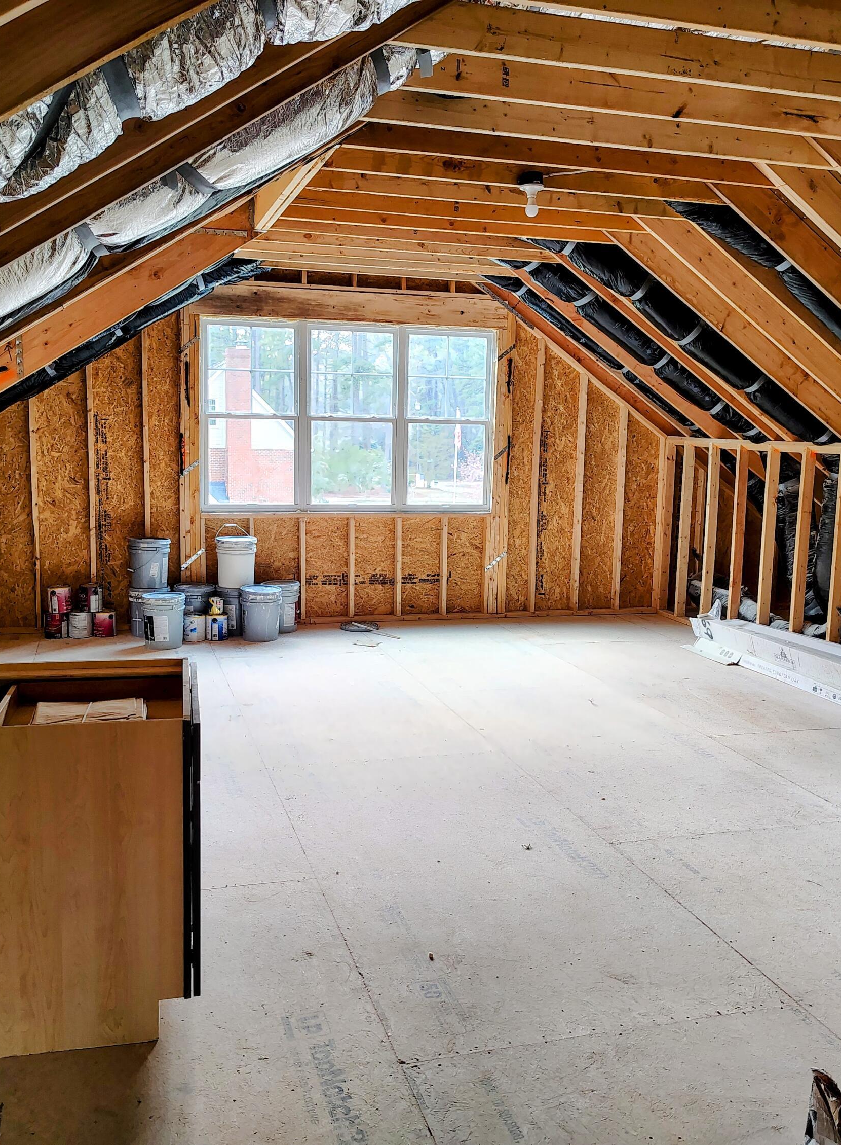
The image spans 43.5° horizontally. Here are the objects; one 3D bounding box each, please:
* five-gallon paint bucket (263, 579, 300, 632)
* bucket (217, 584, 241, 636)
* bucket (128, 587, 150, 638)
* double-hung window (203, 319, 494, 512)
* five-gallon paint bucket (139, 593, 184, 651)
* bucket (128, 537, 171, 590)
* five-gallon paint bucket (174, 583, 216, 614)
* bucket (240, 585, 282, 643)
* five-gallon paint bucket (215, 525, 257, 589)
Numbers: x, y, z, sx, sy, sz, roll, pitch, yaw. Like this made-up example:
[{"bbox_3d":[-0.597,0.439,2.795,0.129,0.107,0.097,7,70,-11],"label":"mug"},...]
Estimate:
[{"bbox_3d":[-1.121,0.277,8.446,0.308,0.373,0.308,1,8,0],"label":"five-gallon paint bucket"},{"bbox_3d":[-1.447,0.287,8.309,0.308,0.373,0.308,-1,8,-16],"label":"bucket"},{"bbox_3d":[-2.080,0.294,8.146,0.308,0.373,0.308,-1,8,-16],"label":"bucket"},{"bbox_3d":[-0.561,-1.260,8.710,2.461,1.519,0.110,-1,8,-17],"label":"double-hung window"},{"bbox_3d":[-1.879,0.355,7.741,0.308,0.373,0.308,-1,8,-16],"label":"five-gallon paint bucket"},{"bbox_3d":[-2.071,-0.068,8.096,0.308,0.373,0.308,-1,8,-16],"label":"bucket"},{"bbox_3d":[-1.752,0.294,8.206,0.308,0.373,0.308,-1,8,-16],"label":"five-gallon paint bucket"},{"bbox_3d":[-1.226,0.318,8.127,0.308,0.373,0.308,-1,8,-16],"label":"bucket"},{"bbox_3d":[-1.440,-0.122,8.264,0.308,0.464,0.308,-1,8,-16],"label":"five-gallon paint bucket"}]

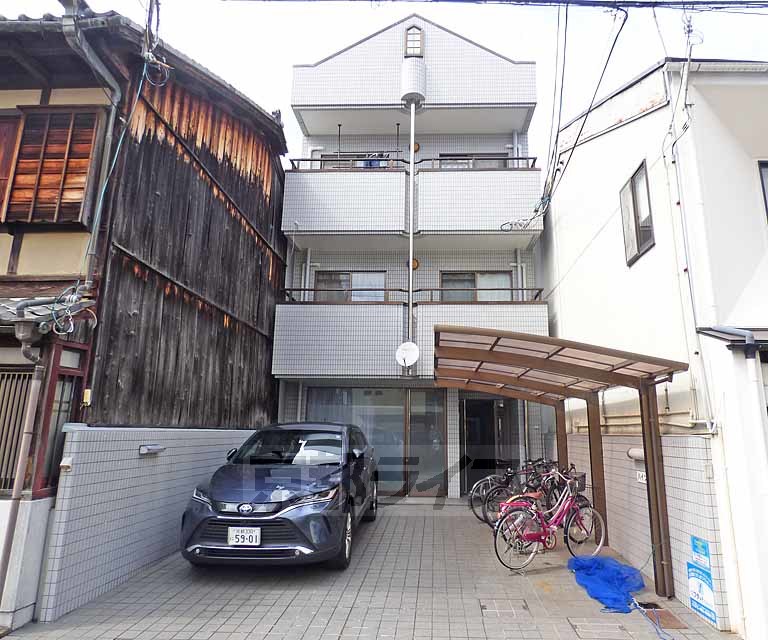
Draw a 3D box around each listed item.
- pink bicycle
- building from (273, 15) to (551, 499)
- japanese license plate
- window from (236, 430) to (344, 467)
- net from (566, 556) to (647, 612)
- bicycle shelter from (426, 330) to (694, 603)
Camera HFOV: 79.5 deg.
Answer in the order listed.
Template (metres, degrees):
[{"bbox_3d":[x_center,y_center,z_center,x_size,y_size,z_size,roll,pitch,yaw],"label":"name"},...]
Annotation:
[{"bbox_3d":[2.121,2.524,5.879,1.820,1.060,0.550,7,-13,-24],"label":"pink bicycle"},{"bbox_3d":[0.785,-0.801,14.393,5.650,11.100,9.500,1,-12,2],"label":"building"},{"bbox_3d":[-1.378,2.139,4.570,0.330,0.165,0.020,0,-12,6],"label":"japanese license plate"},{"bbox_3d":[-1.227,1.695,6.258,1.380,0.140,0.830,0,21,6],"label":"window"},{"bbox_3d":[2.500,2.826,5.059,0.820,0.140,1.450,-1,-12,10],"label":"net"},{"bbox_3d":[2.009,1.897,6.776,2.420,2.660,5.050,0,-12,7],"label":"bicycle shelter"}]

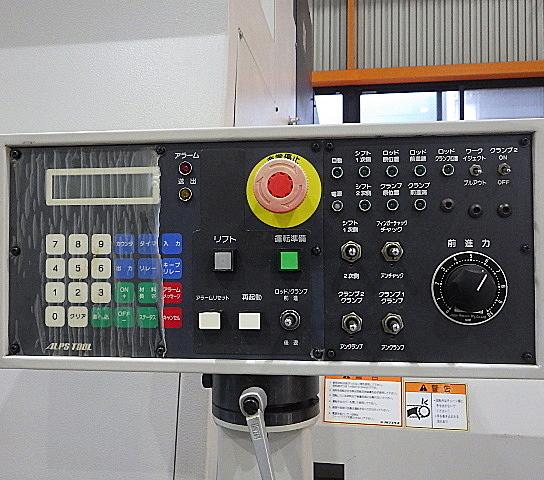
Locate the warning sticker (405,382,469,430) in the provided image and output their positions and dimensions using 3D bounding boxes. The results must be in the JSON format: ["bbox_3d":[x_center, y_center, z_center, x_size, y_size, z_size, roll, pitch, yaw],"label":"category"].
[{"bbox_3d":[0.207,0.209,0.648,0.076,0.057,0.001,0,-14,9],"label":"warning sticker"}]

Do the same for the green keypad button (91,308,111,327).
[{"bbox_3d":[-0.140,0.063,0.426,0.017,0.017,0.004,0,-1,6],"label":"green keypad button"}]

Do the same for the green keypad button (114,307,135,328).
[{"bbox_3d":[-0.120,0.063,0.424,0.017,0.017,0.004,0,-1,6],"label":"green keypad button"}]

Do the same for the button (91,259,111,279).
[{"bbox_3d":[-0.140,0.024,0.426,0.017,0.017,0.004,0,-1,6],"label":"button"}]

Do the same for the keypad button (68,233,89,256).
[{"bbox_3d":[-0.160,0.004,0.429,0.017,0.017,0.003,0,-1,6],"label":"keypad button"}]

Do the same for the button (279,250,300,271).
[{"bbox_3d":[0.014,0.016,0.401,0.018,0.018,0.009,0,-1,6],"label":"button"}]

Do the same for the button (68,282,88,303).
[{"bbox_3d":[-0.160,0.044,0.428,0.017,0.017,0.004,0,-1,6],"label":"button"}]

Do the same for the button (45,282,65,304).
[{"bbox_3d":[-0.180,0.044,0.430,0.017,0.017,0.004,0,-1,6],"label":"button"}]

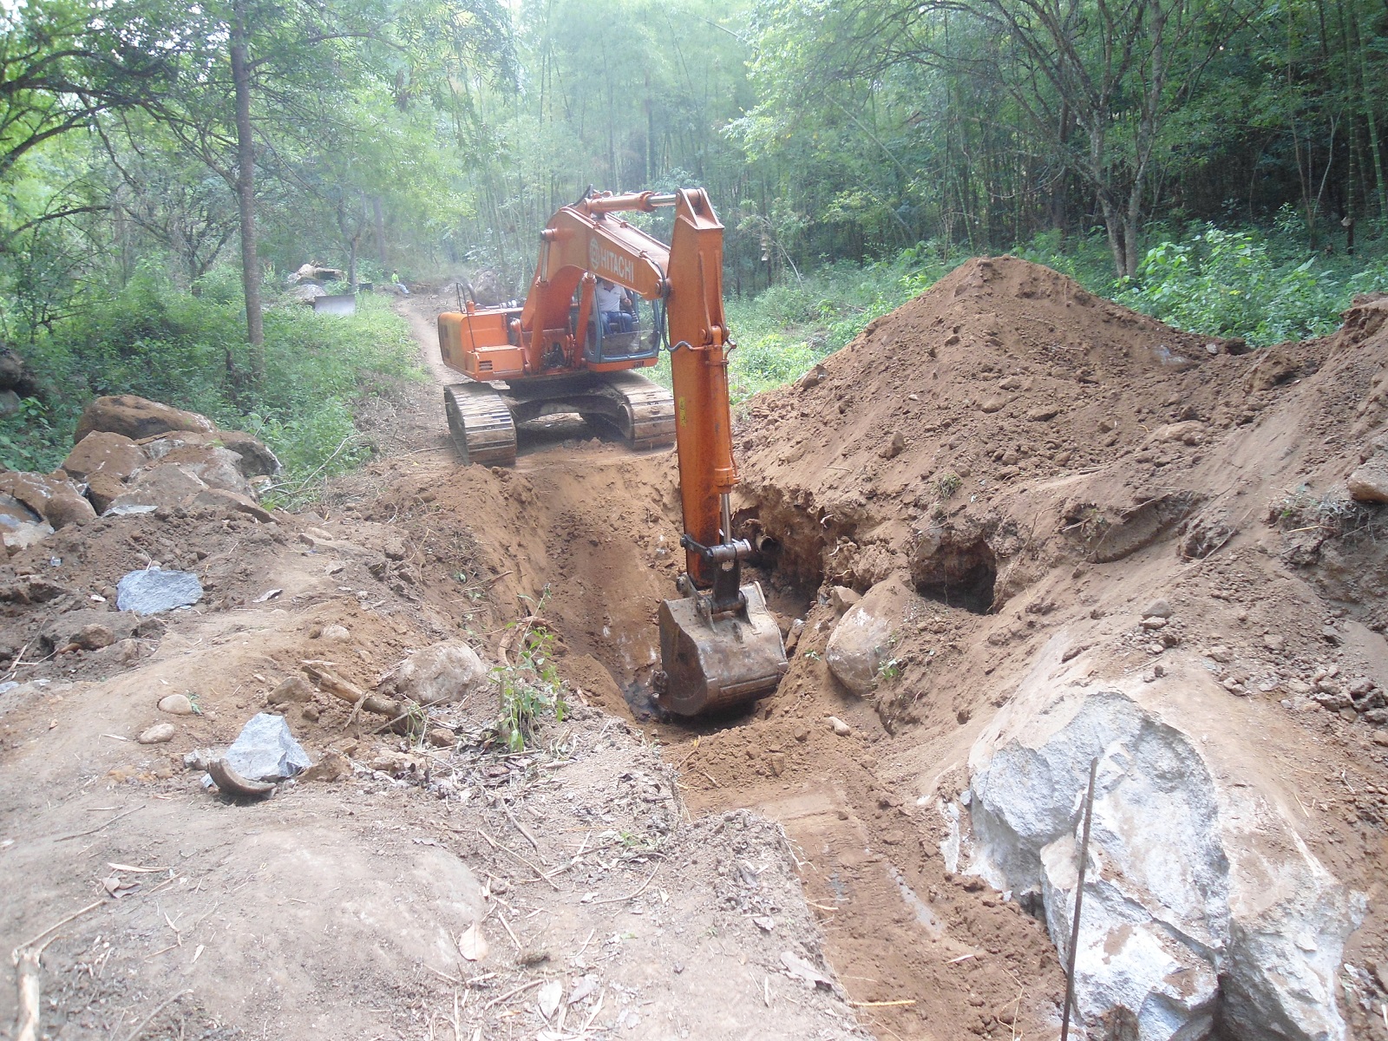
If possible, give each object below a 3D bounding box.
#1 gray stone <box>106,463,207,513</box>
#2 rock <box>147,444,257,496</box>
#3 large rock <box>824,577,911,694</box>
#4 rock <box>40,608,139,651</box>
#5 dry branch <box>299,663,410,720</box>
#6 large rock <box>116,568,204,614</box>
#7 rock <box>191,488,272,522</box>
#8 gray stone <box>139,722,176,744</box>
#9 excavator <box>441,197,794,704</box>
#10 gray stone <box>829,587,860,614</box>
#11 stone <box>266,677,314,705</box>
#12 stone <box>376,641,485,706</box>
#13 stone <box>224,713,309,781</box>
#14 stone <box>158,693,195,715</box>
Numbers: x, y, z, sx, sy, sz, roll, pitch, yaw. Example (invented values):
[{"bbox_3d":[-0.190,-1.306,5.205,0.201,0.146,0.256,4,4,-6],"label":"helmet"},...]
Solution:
[{"bbox_3d":[-5.041,-0.291,9.800,0.880,0.460,0.650,-8,12,-27],"label":"gray stone"},{"bbox_3d":[-4.833,-0.483,10.200,1.000,0.480,0.680,-9,17,-25],"label":"rock"},{"bbox_3d":[1.562,1.050,9.300,0.800,1.000,0.800,0,11,9],"label":"large rock"},{"bbox_3d":[-3.334,0.601,5.750,0.480,0.190,0.330,-9,13,-31],"label":"rock"},{"bbox_3d":[-1.516,0.767,4.650,0.680,0.130,0.130,15,19,31],"label":"dry branch"},{"bbox_3d":[-3.330,0.443,6.500,0.510,0.220,0.340,-8,12,-27],"label":"large rock"},{"bbox_3d":[-4.293,-0.136,9.700,0.700,0.280,0.460,-9,17,-24],"label":"rock"},{"bbox_3d":[-2.212,0.874,4.300,0.145,0.075,0.105,-10,17,-27],"label":"gray stone"},{"bbox_3d":[-1.421,-1.583,13.666,2.950,4.950,9.750,-10,17,-21],"label":"excavator"},{"bbox_3d":[1.418,0.742,9.700,0.320,0.260,0.280,-1,11,8],"label":"gray stone"},{"bbox_3d":[-1.821,0.775,4.700,0.190,0.100,0.140,-8,17,-21],"label":"stone"},{"bbox_3d":[-1.221,0.716,4.900,0.510,0.290,0.400,-5,11,-15],"label":"stone"},{"bbox_3d":[-1.633,0.880,4.000,0.320,0.210,0.240,-8,17,-22],"label":"stone"},{"bbox_3d":[-2.289,0.811,4.600,0.145,0.075,0.115,-9,17,-26],"label":"stone"}]

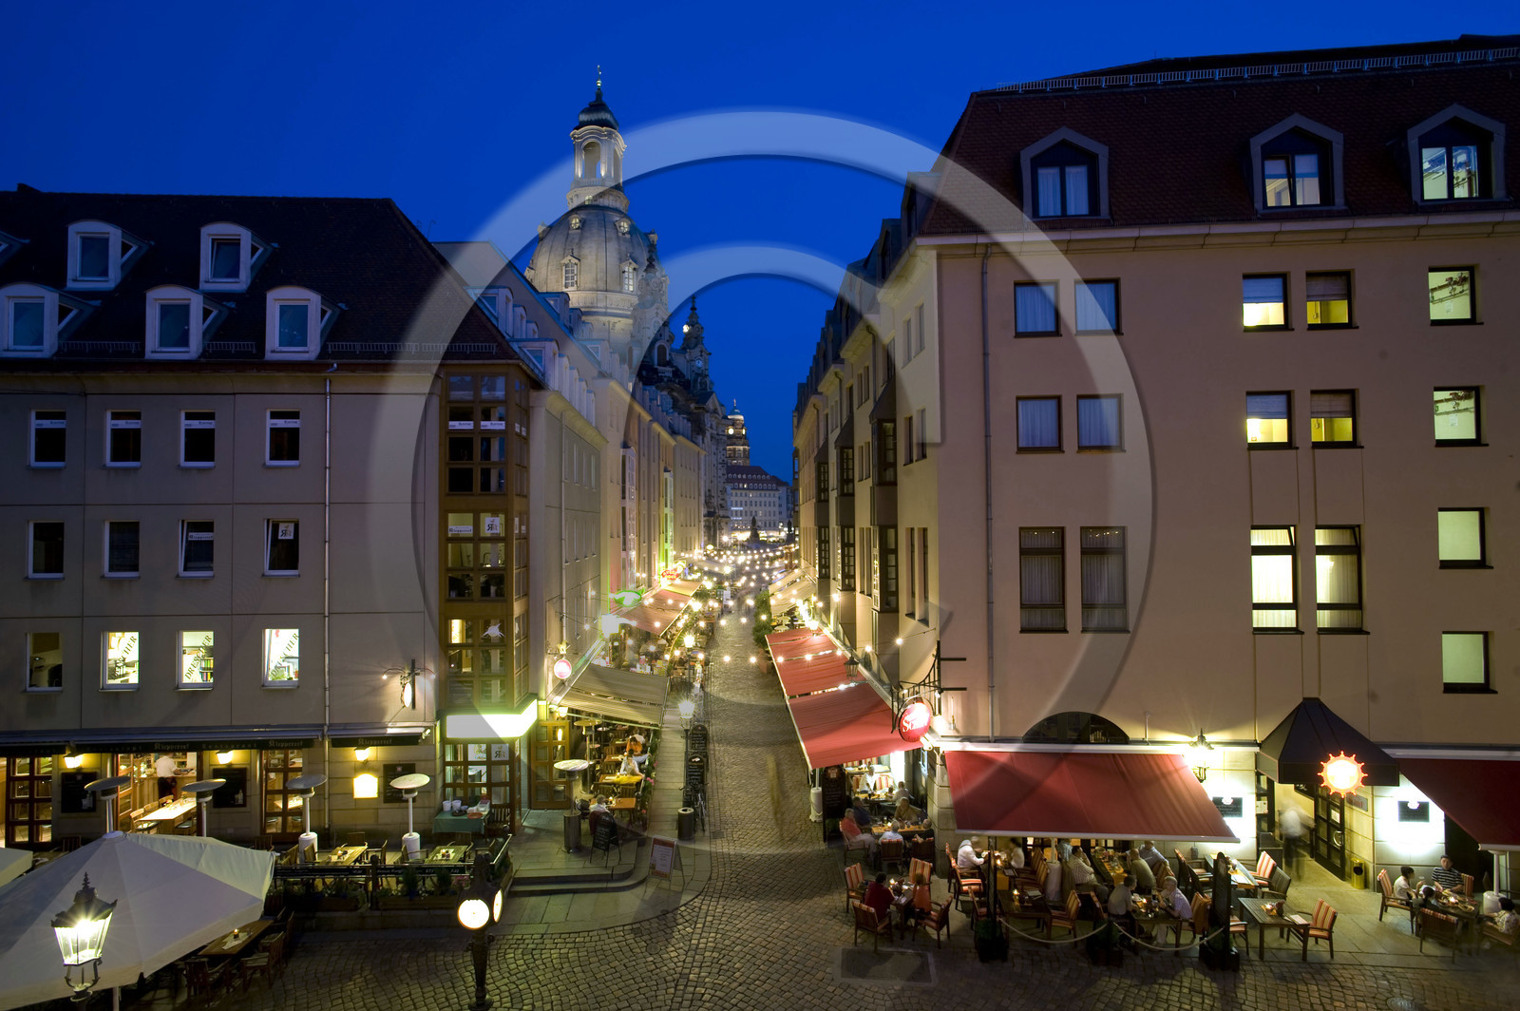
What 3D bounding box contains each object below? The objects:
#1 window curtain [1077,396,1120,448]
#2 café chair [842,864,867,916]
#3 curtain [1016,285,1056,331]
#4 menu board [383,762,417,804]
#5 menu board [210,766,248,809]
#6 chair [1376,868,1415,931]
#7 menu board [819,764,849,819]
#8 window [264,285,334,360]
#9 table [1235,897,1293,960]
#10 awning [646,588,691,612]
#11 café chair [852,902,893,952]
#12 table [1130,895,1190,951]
[{"bbox_3d":[8.245,-2.038,19.508,0.965,1.247,0.120,-1,-2,5],"label":"window curtain"},{"bbox_3d":[2.428,9.140,19.003,0.620,0.950,0.600,-2,-2,33],"label":"café chair"},{"bbox_3d":[6.776,-4.822,19.668,1.000,1.200,0.100,-1,-2,5],"label":"curtain"},{"bbox_3d":[-9.897,7.639,22.034,0.899,1.105,0.050,0,-2,-3],"label":"menu board"},{"bbox_3d":[-14.187,7.567,21.475,0.867,1.045,0.050,0,-2,-3],"label":"menu board"},{"bbox_3d":[13.938,8.612,17.463,0.590,0.940,0.640,1,-2,-40],"label":"chair"},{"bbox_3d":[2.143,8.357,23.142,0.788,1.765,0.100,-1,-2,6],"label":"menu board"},{"bbox_3d":[-12.115,-4.674,21.325,1.318,1.909,1.380,0,-2,-3],"label":"window"},{"bbox_3d":[10.179,8.412,15.916,0.900,0.710,1.080,-1,-2,5],"label":"table"},{"bbox_3d":[-6.094,6.439,53.849,2.200,1.100,9.500,0,-2,-1],"label":"awning"},{"bbox_3d":[2.440,9.110,17.561,0.580,0.930,0.620,-2,-2,37],"label":"café chair"},{"bbox_3d":[8.402,9.026,17.251,0.980,0.740,1.140,-1,-2,8],"label":"table"}]

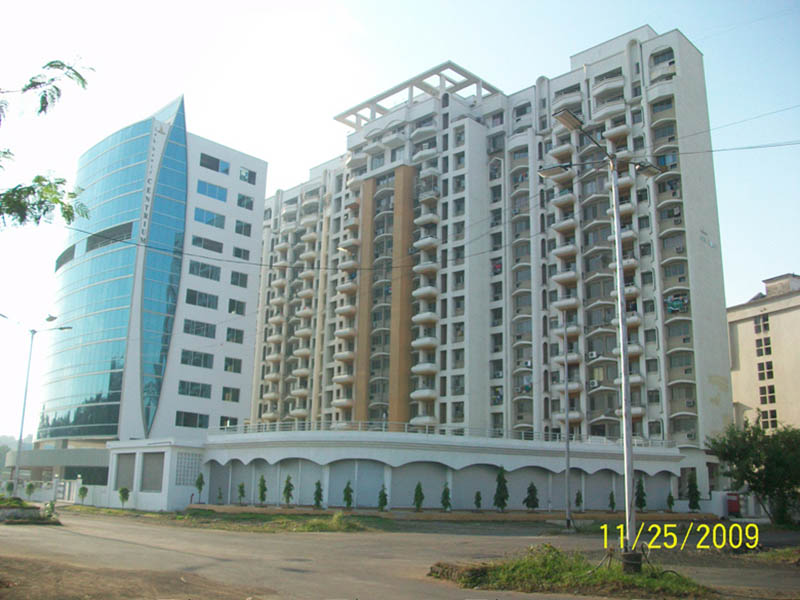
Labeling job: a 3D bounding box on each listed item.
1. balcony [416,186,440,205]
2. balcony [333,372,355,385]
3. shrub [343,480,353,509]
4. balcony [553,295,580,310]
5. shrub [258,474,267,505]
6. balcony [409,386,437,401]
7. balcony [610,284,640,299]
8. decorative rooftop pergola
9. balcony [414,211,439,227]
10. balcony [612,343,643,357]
[{"bbox_3d":[3.515,-12.290,88.530,2.200,1.100,1.350,-12,-20,43],"label":"balcony"},{"bbox_3d":[-7.411,10.020,94.497,1.650,1.170,2.700,14,-18,-43],"label":"balcony"},{"bbox_3d":[-2.759,10.234,38.861,0.510,1.545,0.510,1,-14,0],"label":"shrub"},{"bbox_3d":[17.574,0.507,78.055,1.200,1.000,2.900,14,-19,-43],"label":"balcony"},{"bbox_3d":[-7.403,10.253,39.960,0.472,1.700,0.472,1,-14,0],"label":"shrub"},{"bbox_3d":[2.496,10.688,84.597,1.650,1.170,2.700,14,-18,-43],"label":"balcony"},{"bbox_3d":[22.667,-0.568,74.306,2.550,1.080,1.450,-12,-20,43],"label":"balcony"},{"bbox_3d":[2.263,-25.532,102.457,11.400,3.000,22.500,15,-19,-43],"label":"decorative rooftop pergola"},{"bbox_3d":[3.180,-9.423,87.104,1.200,1.000,3.000,14,-19,-43],"label":"balcony"},{"bbox_3d":[22.486,4.917,73.662,1.650,1.170,2.700,14,-18,-43],"label":"balcony"}]

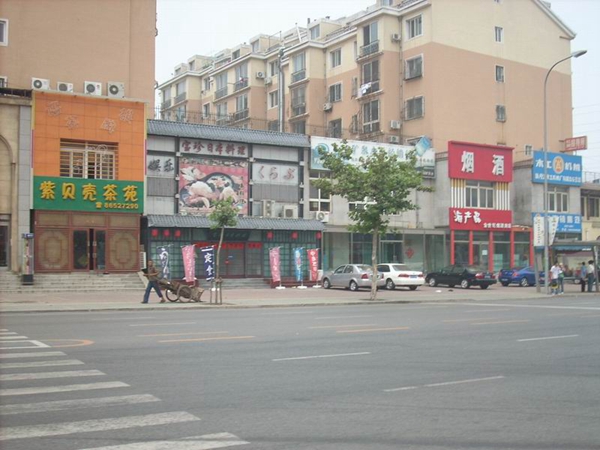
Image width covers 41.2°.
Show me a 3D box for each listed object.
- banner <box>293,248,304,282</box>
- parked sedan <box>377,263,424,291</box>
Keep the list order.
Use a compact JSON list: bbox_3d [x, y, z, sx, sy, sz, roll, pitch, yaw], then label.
[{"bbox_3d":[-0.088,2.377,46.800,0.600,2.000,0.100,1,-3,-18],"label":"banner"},{"bbox_3d":[5.099,3.013,46.307,1.780,1.460,4.750,1,-3,-27],"label":"parked sedan"}]

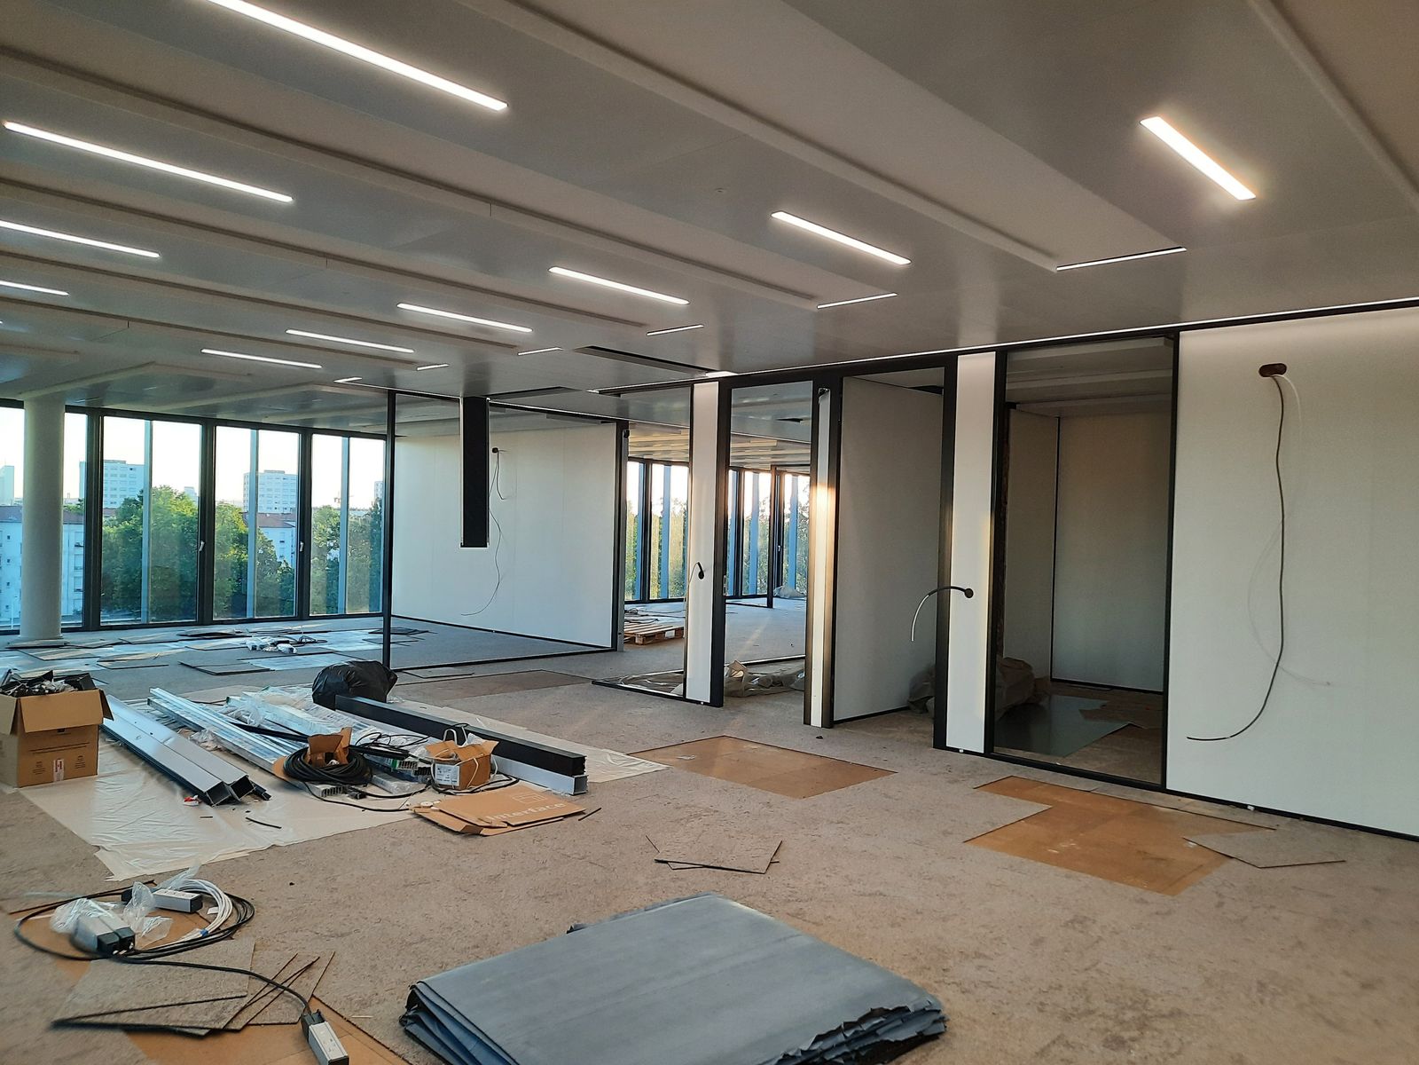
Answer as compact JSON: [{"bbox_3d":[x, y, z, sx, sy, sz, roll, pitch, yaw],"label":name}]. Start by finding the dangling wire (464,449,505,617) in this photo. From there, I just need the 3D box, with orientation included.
[{"bbox_3d":[-3.217,0.008,14.652,0.970,2.430,0.180,2,0,43],"label":"dangling wire"}]

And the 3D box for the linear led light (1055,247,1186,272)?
[{"bbox_3d":[1.953,-1.311,4.902,0.620,0.040,0.060,2,0,43],"label":"linear led light"}]

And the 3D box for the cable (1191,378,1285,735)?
[{"bbox_3d":[3.073,0.158,5.965,0.490,2.150,0.080,2,0,43],"label":"cable"}]

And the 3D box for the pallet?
[{"bbox_3d":[-0.993,1.395,14.130,0.800,0.144,1.200,2,0,28],"label":"pallet"}]

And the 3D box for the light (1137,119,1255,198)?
[{"bbox_3d":[1.734,-1.300,3.598,0.065,0.040,0.980,2,0,43],"label":"light"}]

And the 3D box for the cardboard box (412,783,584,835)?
[{"bbox_3d":[-1.104,1.442,5.388,0.680,0.060,0.660,2,0,43],"label":"cardboard box"}]

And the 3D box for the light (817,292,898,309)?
[{"bbox_3d":[0.838,-1.331,5.854,0.550,0.035,0.050,2,0,43],"label":"light"}]

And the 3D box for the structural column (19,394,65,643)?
[{"bbox_3d":[-8.022,-0.180,12.347,0.430,2.880,0.430,2,0,43],"label":"structural column"}]

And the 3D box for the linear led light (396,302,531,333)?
[{"bbox_3d":[-1.585,-1.411,6.747,0.070,0.040,1.010,2,0,43],"label":"linear led light"}]

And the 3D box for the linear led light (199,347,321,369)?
[{"bbox_3d":[-3.742,-1.465,8.629,0.070,0.040,0.990,2,0,43],"label":"linear led light"}]

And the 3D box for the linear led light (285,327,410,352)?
[{"bbox_3d":[-2.696,-1.443,7.750,0.070,0.040,1.010,2,0,43],"label":"linear led light"}]

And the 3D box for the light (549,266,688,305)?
[{"bbox_3d":[-0.486,-1.367,5.701,0.065,0.040,0.980,2,0,43],"label":"light"}]

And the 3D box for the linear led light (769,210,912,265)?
[{"bbox_3d":[0.633,-1.348,4.720,0.070,0.040,1.010,2,0,43],"label":"linear led light"}]

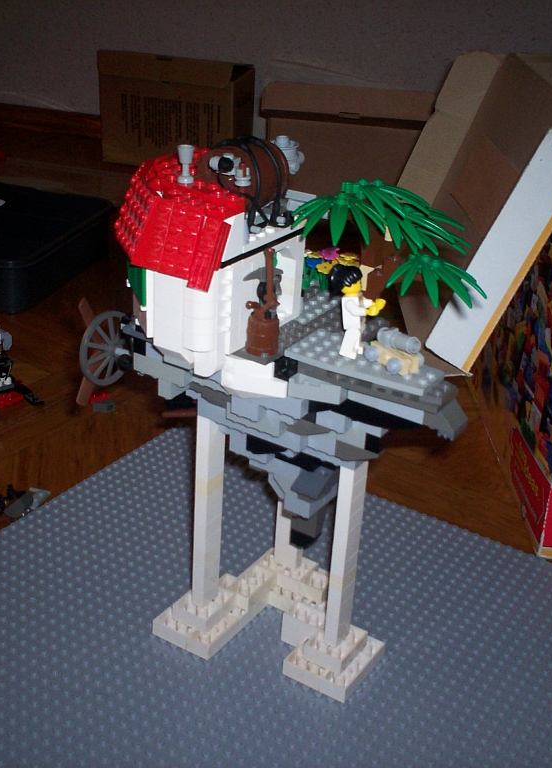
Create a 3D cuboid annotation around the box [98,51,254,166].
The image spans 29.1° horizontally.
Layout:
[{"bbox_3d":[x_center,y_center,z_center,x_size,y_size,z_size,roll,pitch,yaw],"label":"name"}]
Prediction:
[{"bbox_3d":[-0.142,-0.403,1.596,0.200,0.138,0.130,9,26,10],"label":"box"}]

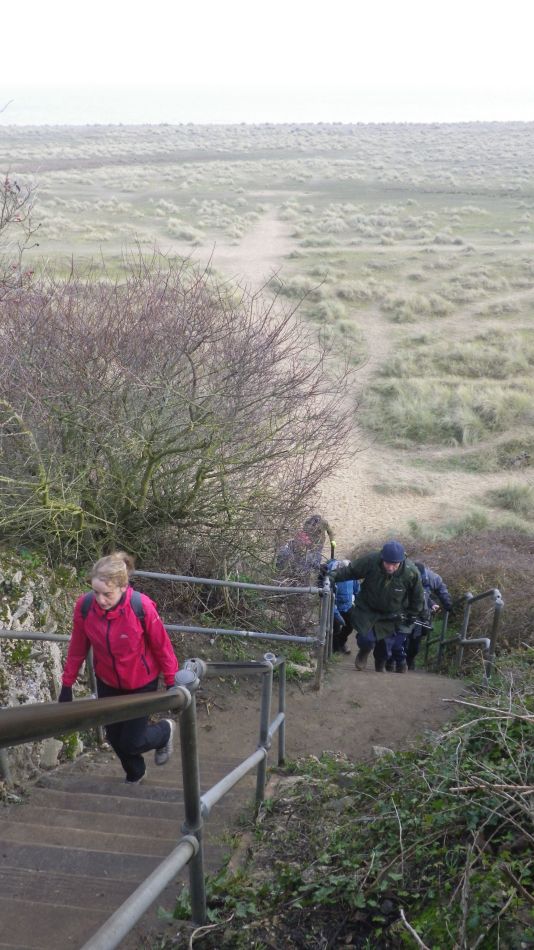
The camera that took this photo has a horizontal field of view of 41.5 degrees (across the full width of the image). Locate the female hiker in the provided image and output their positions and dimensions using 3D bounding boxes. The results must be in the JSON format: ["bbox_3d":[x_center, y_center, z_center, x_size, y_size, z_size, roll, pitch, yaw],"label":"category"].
[{"bbox_3d":[-0.760,1.040,3.740,0.610,1.630,0.620,5,29,9],"label":"female hiker"}]

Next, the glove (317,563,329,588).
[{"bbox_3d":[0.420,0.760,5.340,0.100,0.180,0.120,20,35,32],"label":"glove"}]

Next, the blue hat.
[{"bbox_3d":[0.965,0.577,5.420,0.190,0.165,0.220,6,38,11],"label":"blue hat"}]

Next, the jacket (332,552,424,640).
[{"bbox_3d":[0.905,1.000,5.780,0.740,0.900,0.540,6,30,10],"label":"jacket"}]

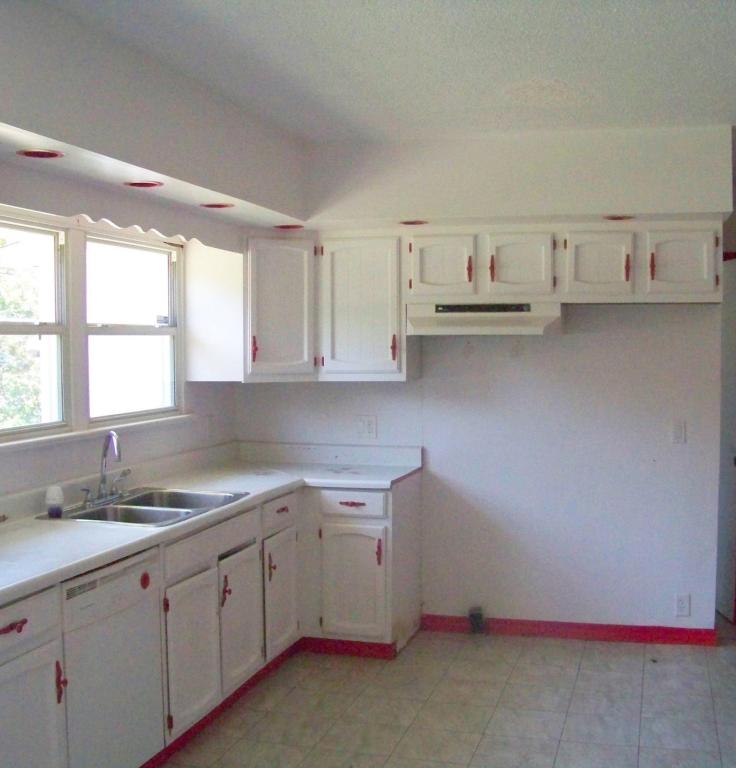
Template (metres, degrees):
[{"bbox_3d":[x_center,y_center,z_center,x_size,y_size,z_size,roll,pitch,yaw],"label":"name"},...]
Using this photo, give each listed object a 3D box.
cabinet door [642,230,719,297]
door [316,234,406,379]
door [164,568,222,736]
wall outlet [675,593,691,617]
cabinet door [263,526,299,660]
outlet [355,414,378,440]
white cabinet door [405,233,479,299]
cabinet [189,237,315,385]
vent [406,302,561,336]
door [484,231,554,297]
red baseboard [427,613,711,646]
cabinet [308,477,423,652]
[{"bbox_3d":[1.452,-0.558,4.514,0.325,0.300,0.025,0,2,17],"label":"cabinet door"},{"bbox_3d":[-0.028,-0.393,4.961,0.432,0.701,0.025,0,2,17],"label":"door"},{"bbox_3d":[-0.652,0.982,3.630,0.025,0.544,0.436,0,2,17],"label":"door"},{"bbox_3d":[1.585,1.113,4.912,0.075,0.117,0.010,1,3,17],"label":"wall outlet"},{"bbox_3d":[-0.405,0.954,4.475,0.025,0.552,0.407,0,2,17],"label":"cabinet door"},{"bbox_3d":[-0.012,0.241,5.362,0.125,0.125,0.010,1,3,17],"label":"outlet"},{"bbox_3d":[0.376,-0.586,4.833,0.337,0.297,0.025,0,2,17],"label":"white cabinet door"},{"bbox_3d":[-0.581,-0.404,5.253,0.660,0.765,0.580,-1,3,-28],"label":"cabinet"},{"bbox_3d":[0.591,-0.321,4.908,0.765,0.158,0.480,1,3,17],"label":"vent"},{"bbox_3d":[0.734,-0.579,4.726,0.342,0.304,0.025,0,2,17],"label":"door"},{"bbox_3d":[1.022,1.288,5.090,1.550,0.088,0.018,1,3,17],"label":"red baseboard"},{"bbox_3d":[-0.014,0.914,5.117,0.470,0.860,0.570,1,3,17],"label":"cabinet"}]

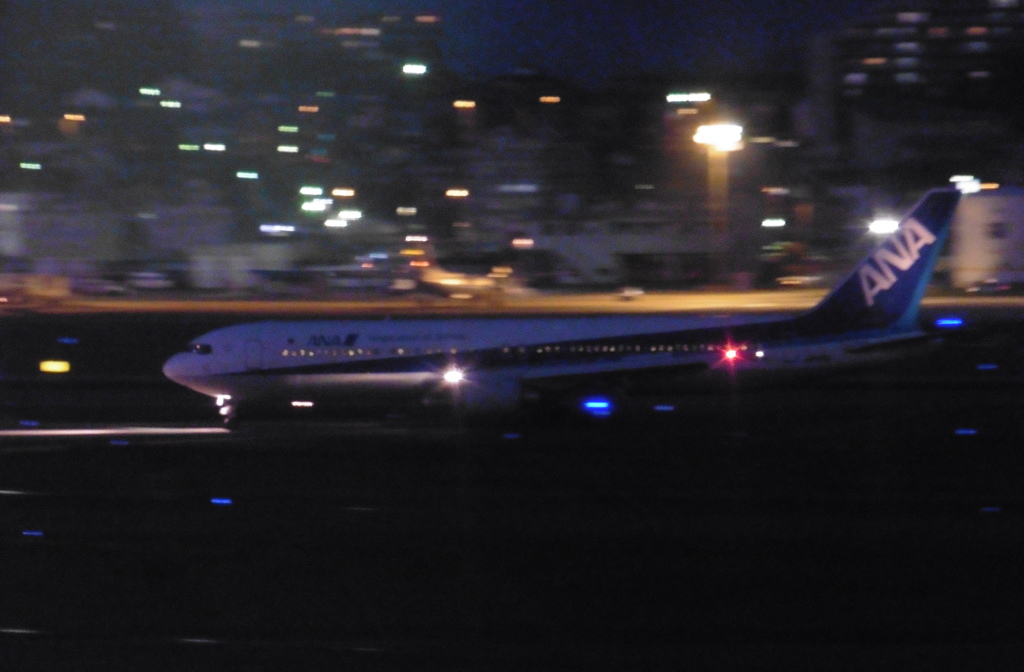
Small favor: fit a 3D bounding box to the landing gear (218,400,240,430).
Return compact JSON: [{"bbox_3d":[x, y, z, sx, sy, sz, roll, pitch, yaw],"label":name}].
[{"bbox_3d":[-18.831,5.299,491.000,1.250,2.000,1.000,-1,0,-11],"label":"landing gear"}]

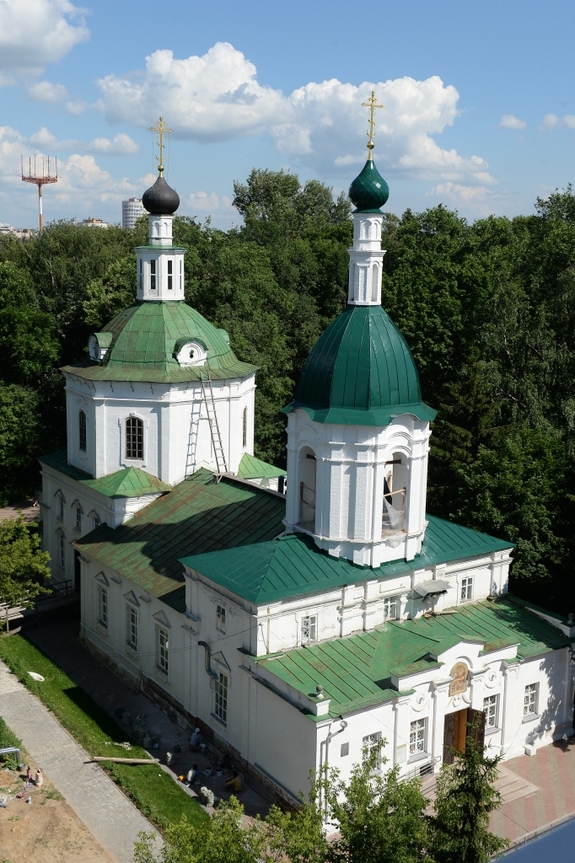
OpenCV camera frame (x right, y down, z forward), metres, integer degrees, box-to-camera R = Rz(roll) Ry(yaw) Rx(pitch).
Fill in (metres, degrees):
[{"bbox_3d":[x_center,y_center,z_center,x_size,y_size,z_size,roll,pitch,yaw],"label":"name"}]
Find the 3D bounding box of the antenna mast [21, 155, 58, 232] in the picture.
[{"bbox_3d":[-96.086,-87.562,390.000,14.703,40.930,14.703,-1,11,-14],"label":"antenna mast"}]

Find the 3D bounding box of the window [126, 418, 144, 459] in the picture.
[{"bbox_3d":[-8.858,0.396,58.614,1.105,2.566,0.320,3,11,11],"label":"window"}]

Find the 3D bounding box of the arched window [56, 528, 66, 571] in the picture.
[{"bbox_3d":[-14.390,7.459,64.052,0.300,2.566,1.332,-6,13,-34],"label":"arched window"}]

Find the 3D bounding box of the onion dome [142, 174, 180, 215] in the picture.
[{"bbox_3d":[-7.684,-14.346,61.173,2.295,2.317,2.295,1,10,0],"label":"onion dome"}]

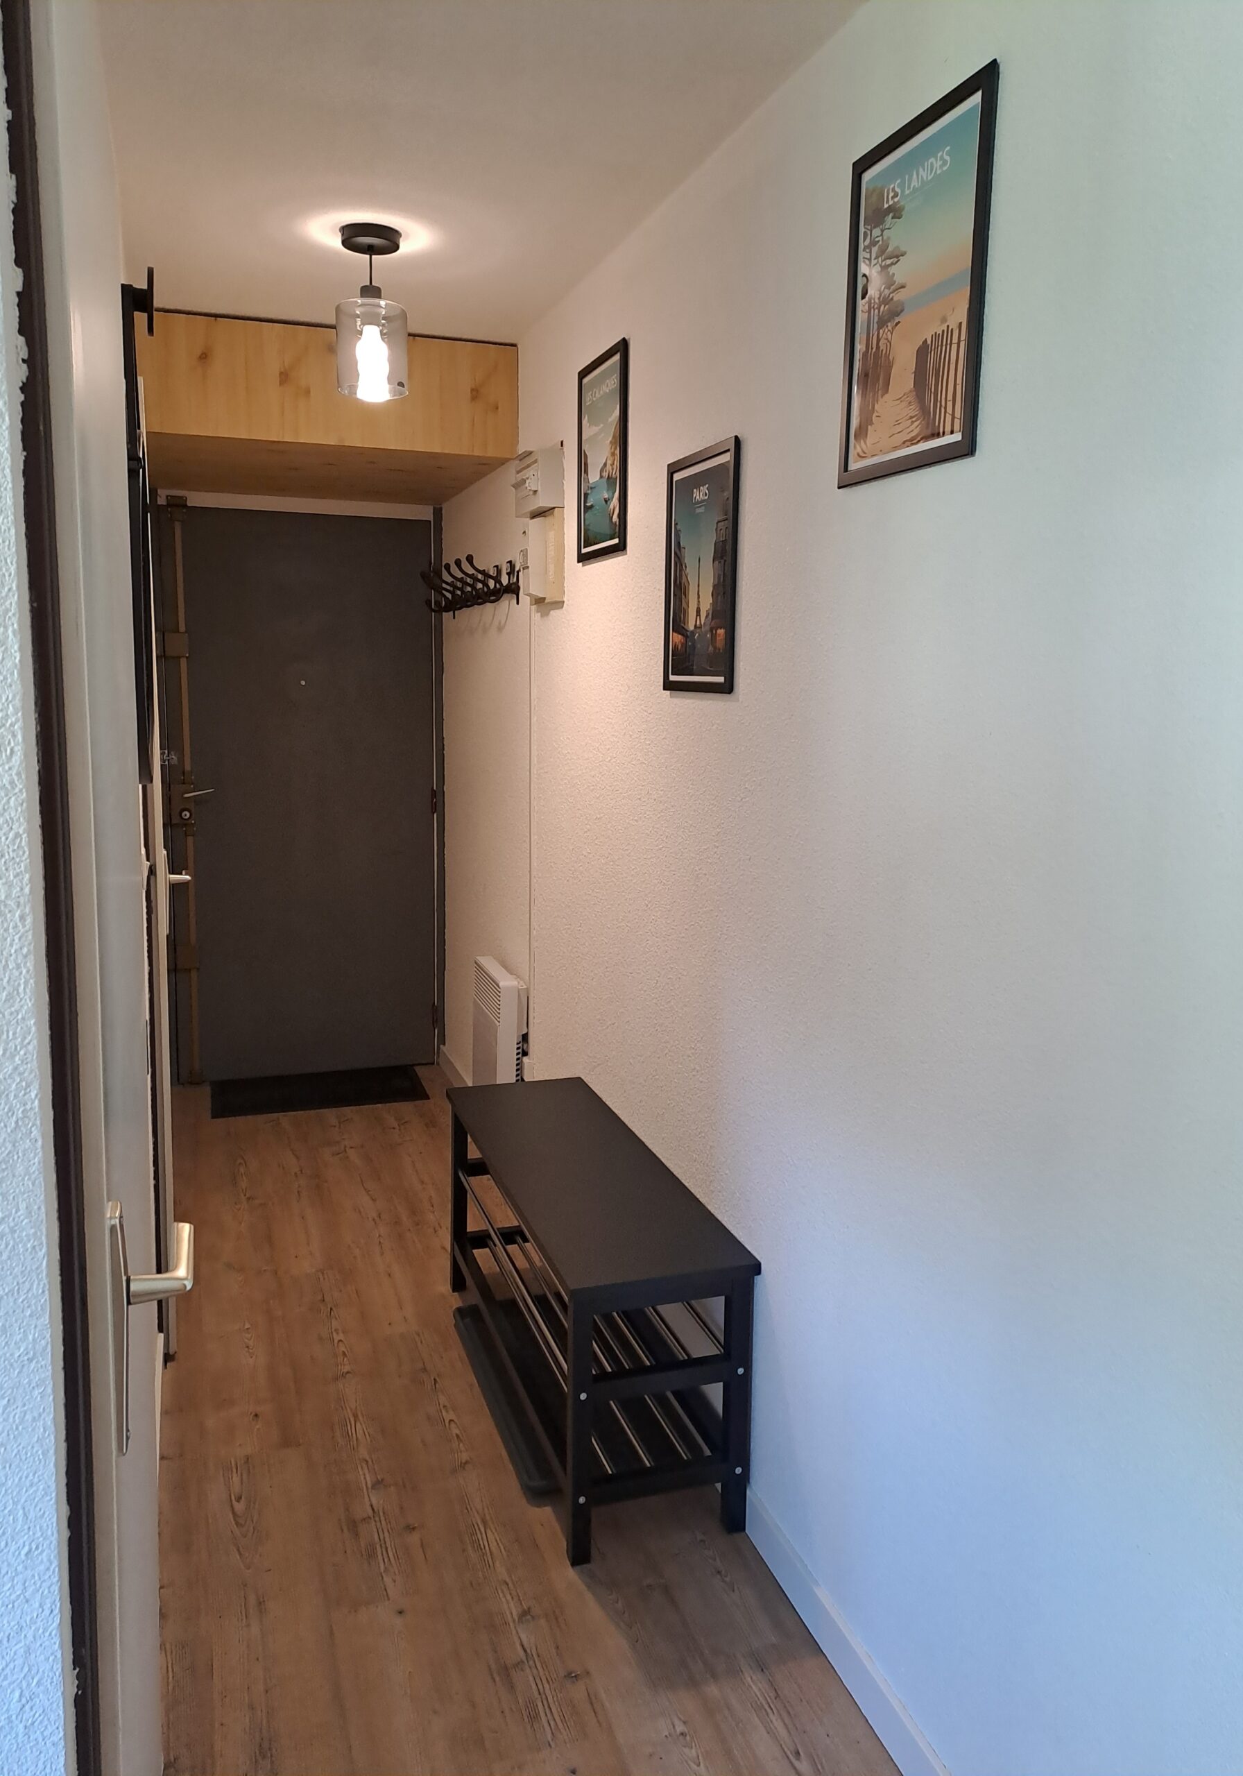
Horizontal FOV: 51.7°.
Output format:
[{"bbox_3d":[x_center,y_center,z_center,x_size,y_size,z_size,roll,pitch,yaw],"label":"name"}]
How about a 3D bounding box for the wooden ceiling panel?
[{"bbox_3d":[-0.941,-1.417,3.916,1.000,0.305,1.130,-2,10,-18],"label":"wooden ceiling panel"}]

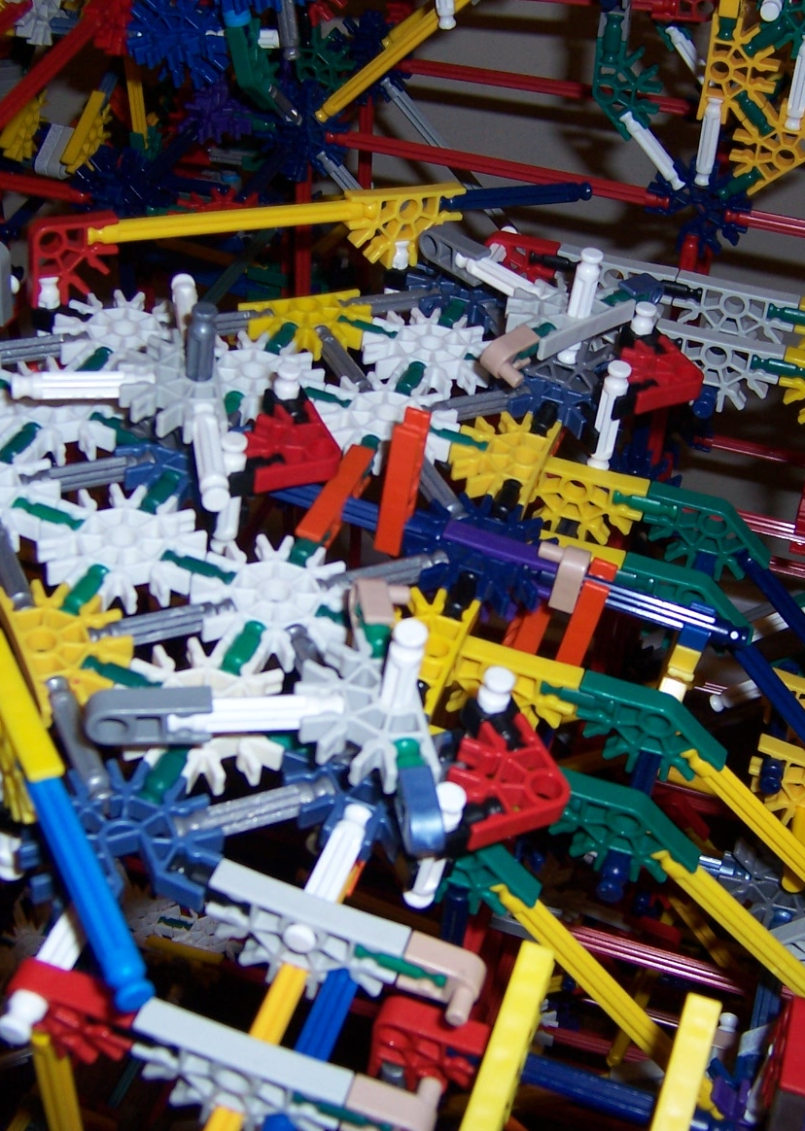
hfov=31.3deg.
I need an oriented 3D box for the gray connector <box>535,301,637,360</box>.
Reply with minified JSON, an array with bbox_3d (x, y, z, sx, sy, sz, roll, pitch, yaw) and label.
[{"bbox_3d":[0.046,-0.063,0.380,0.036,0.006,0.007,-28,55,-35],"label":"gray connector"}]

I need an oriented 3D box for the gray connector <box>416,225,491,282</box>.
[{"bbox_3d":[0.015,-0.091,0.420,0.023,0.009,0.006,30,38,27],"label":"gray connector"}]

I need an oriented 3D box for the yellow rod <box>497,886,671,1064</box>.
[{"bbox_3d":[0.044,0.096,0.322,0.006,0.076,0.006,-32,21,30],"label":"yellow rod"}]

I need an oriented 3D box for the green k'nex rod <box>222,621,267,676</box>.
[{"bbox_3d":[-0.035,0.019,0.312,0.006,0.006,0.017,19,42,9],"label":"green k'nex rod"}]

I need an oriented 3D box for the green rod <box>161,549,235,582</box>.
[{"bbox_3d":[-0.047,0.002,0.329,0.017,0.006,0.006,19,42,9],"label":"green rod"}]

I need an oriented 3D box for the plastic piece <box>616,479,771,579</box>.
[{"bbox_3d":[0.080,-0.008,0.387,0.040,0.024,0.006,15,42,13],"label":"plastic piece"}]

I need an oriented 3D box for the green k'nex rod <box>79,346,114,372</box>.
[{"bbox_3d":[-0.081,-0.051,0.379,0.006,0.006,0.017,19,42,9],"label":"green k'nex rod"}]

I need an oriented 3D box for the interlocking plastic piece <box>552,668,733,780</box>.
[{"bbox_3d":[0.053,0.036,0.318,0.035,0.021,0.006,15,42,12],"label":"interlocking plastic piece"}]

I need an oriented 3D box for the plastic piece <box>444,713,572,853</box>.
[{"bbox_3d":[0.019,0.042,0.284,0.023,0.006,0.023,-12,52,-29],"label":"plastic piece"}]

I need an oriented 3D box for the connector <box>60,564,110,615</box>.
[{"bbox_3d":[-0.069,0.007,0.311,0.006,0.006,0.017,19,42,9],"label":"connector"}]

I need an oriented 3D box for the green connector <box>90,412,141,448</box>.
[{"bbox_3d":[-0.070,-0.033,0.362,0.017,0.006,0.006,19,42,9],"label":"green connector"}]

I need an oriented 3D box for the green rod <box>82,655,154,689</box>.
[{"bbox_3d":[-0.059,0.025,0.302,0.017,0.006,0.006,19,42,9],"label":"green rod"}]

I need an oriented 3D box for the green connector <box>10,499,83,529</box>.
[{"bbox_3d":[-0.080,-0.010,0.327,0.017,0.006,0.006,19,42,9],"label":"green connector"}]

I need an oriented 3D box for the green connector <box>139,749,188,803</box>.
[{"bbox_3d":[-0.046,0.041,0.281,0.006,0.006,0.017,19,42,8],"label":"green connector"}]

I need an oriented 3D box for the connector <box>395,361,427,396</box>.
[{"bbox_3d":[0.002,-0.049,0.386,0.006,0.006,0.017,19,42,9],"label":"connector"}]

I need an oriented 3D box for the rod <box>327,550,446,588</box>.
[{"bbox_3d":[-0.004,0.001,0.336,0.033,0.006,0.006,-13,47,-25],"label":"rod"}]

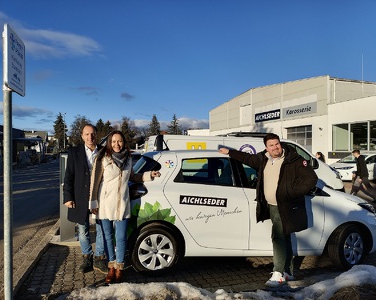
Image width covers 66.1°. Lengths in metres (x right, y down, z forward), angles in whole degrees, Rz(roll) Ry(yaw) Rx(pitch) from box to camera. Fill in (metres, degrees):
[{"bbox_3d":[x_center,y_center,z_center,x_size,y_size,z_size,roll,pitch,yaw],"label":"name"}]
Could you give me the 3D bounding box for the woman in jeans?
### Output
[{"bbox_3d":[-0.715,0.633,3.260,0.780,1.680,0.440,0,0,-13],"label":"woman in jeans"}]

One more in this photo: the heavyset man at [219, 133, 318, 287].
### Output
[{"bbox_3d":[0.940,0.665,3.400,1.100,1.730,0.520,0,0,20],"label":"heavyset man"}]

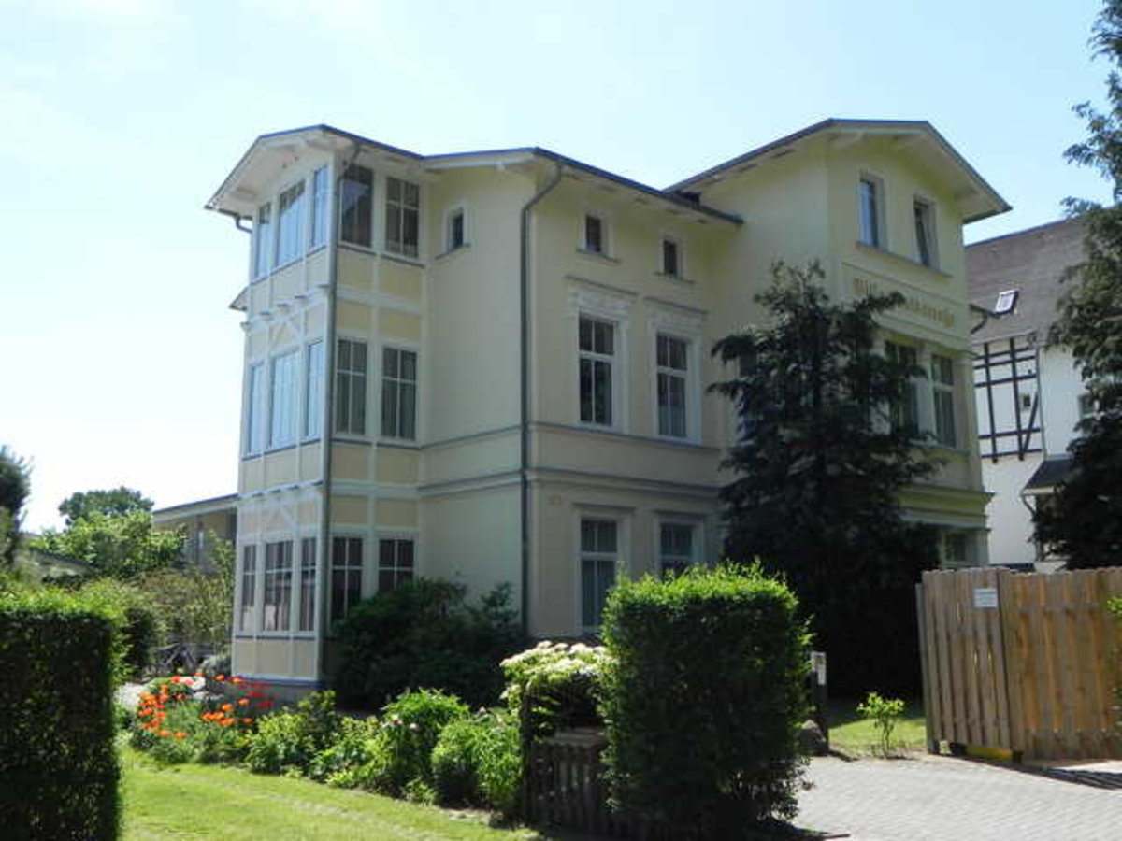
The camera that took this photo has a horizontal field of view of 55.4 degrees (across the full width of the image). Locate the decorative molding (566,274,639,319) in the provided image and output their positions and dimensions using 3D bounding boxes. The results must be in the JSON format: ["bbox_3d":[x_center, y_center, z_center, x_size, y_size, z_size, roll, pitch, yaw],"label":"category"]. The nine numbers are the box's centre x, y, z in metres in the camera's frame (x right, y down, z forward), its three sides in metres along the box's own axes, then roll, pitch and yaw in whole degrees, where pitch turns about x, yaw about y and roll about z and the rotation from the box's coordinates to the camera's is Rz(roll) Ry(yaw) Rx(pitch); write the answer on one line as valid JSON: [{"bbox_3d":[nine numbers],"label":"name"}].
[{"bbox_3d":[0.733,-2.232,19.362,1.625,0.484,0.180,8,-14,-40],"label":"decorative molding"}]

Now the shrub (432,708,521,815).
[{"bbox_3d":[-0.695,2.821,8.895,0.777,0.778,0.738,0,-10,-4],"label":"shrub"}]

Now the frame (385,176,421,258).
[{"bbox_3d":[-3.018,-3.864,20.447,0.749,1.581,0.104,8,-13,-40],"label":"frame"}]

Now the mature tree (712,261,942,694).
[{"bbox_3d":[3.912,1.078,16.821,3.400,6.864,3.300,-1,-10,0],"label":"mature tree"}]

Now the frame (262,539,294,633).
[{"bbox_3d":[-5.249,3.068,19.843,0.100,1.682,1.080,8,-14,-40],"label":"frame"}]

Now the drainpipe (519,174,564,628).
[{"bbox_3d":[-0.307,0.068,17.147,0.146,8.632,1.102,8,-13,-40],"label":"drainpipe"}]

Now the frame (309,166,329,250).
[{"bbox_3d":[-4.513,-3.933,19.989,0.104,1.539,0.645,8,-13,-40],"label":"frame"}]

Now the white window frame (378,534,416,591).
[{"bbox_3d":[-2.963,2.878,19.218,0.853,1.664,0.104,8,-13,-40],"label":"white window frame"}]

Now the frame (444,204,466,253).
[{"bbox_3d":[-1.955,-3.540,19.899,0.125,0.811,0.634,8,-13,-40],"label":"frame"}]

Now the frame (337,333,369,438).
[{"bbox_3d":[-3.915,-0.633,20.018,0.651,1.803,0.100,8,-13,-41],"label":"frame"}]

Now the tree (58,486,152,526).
[{"bbox_3d":[-22.709,7.198,52.930,5.600,7.904,5.600,4,-11,-23],"label":"tree"}]

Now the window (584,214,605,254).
[{"bbox_3d":[0.614,-3.449,19.793,0.450,0.720,0.120,8,-14,-40],"label":"window"}]

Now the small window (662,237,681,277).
[{"bbox_3d":[2.099,-3.110,20.497,0.458,0.749,0.125,8,-13,-40],"label":"small window"}]

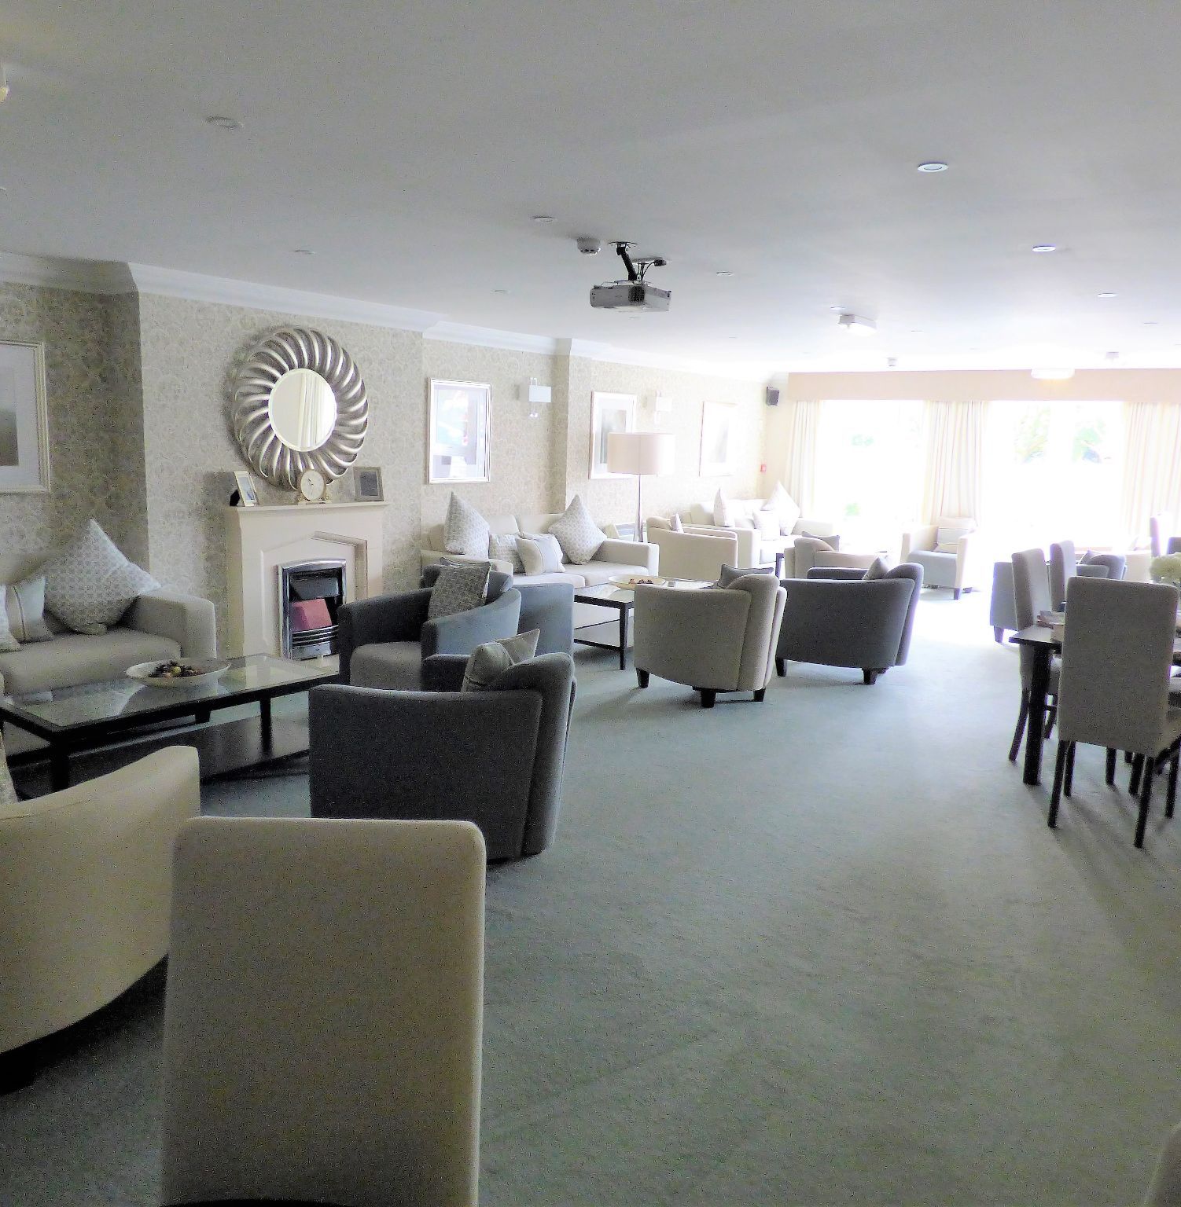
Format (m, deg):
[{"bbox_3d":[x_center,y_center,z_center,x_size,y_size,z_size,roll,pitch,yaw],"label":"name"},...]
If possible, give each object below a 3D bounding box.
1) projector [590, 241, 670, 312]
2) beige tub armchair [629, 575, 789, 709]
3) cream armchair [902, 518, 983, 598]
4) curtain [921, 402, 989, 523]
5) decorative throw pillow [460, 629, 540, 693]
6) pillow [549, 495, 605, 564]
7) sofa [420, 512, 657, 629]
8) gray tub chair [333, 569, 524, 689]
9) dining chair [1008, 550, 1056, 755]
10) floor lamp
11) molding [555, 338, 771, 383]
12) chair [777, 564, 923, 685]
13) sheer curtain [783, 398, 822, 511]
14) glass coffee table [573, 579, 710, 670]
[{"bbox_3d":[0.211,-1.621,4.665,0.300,0.300,0.230,10,12,37],"label":"projector"},{"bbox_3d":[0.751,0.200,5.752,0.731,0.790,0.751,-4,12,-32],"label":"beige tub armchair"},{"bbox_3d":[3.952,-0.543,10.465,0.691,0.839,0.760,10,12,35],"label":"cream armchair"},{"bbox_3d":[4.196,-1.304,10.926,0.691,2.173,0.148,11,13,38],"label":"curtain"},{"bbox_3d":[-0.334,0.310,3.323,0.150,0.400,0.420,24,19,25],"label":"decorative throw pillow"},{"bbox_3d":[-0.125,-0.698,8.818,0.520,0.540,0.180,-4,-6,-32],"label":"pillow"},{"bbox_3d":[-0.396,-0.269,7.879,0.889,0.869,2.034,11,13,38],"label":"sofa"},{"bbox_3d":[-0.854,0.268,5.016,0.721,0.790,0.780,7,11,24],"label":"gray tub chair"},{"bbox_3d":[2.547,0.309,4.837,0.570,1.060,0.430,10,13,40],"label":"dining chair"},{"bbox_3d":[0.467,-0.863,9.330,0.670,1.710,0.670,2,10,0],"label":"floor lamp"},{"bbox_3d":[1.001,-2.632,10.244,0.140,0.160,4.019,10,12,37],"label":"molding"},{"bbox_3d":[1.808,0.103,6.628,0.820,0.810,0.780,8,11,32],"label":"chair"},{"bbox_3d":[2.734,-1.575,12.103,0.425,2.173,0.138,11,13,38],"label":"sheer curtain"},{"bbox_3d":[0.347,0.112,7.044,0.622,0.474,1.185,10,12,35],"label":"glass coffee table"}]

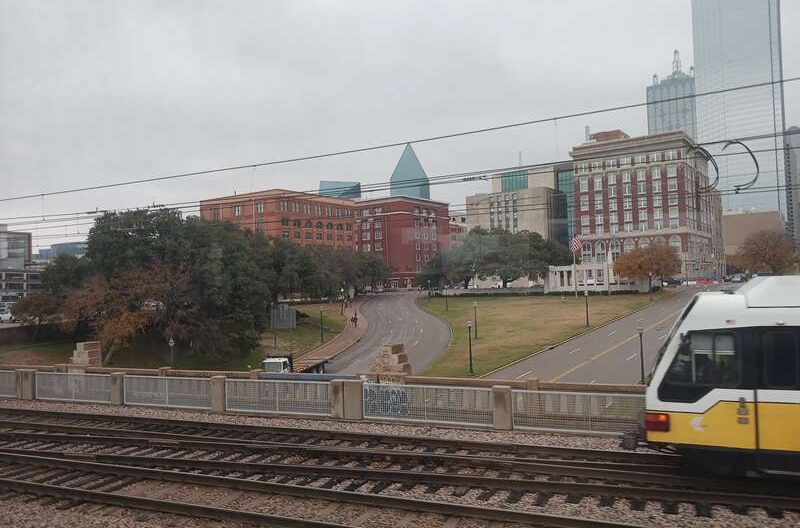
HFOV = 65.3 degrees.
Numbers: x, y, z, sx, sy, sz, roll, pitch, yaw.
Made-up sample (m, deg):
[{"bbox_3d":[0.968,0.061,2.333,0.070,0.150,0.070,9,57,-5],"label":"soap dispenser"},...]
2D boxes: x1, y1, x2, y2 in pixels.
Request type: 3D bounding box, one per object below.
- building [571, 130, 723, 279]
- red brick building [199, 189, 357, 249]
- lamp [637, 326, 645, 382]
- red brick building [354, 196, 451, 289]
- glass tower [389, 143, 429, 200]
[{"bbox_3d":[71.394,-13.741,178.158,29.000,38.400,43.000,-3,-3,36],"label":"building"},{"bbox_3d":[-34.756,-4.550,179.869,31.200,27.300,31.200,-3,-3,36],"label":"red brick building"},{"bbox_3d":[18.736,7.044,48.249,0.450,4.410,0.450,-3,-3,36],"label":"lamp"},{"bbox_3d":[-10.278,-5.321,229.669,49.000,31.000,30.800,-3,-3,36],"label":"red brick building"},{"bbox_3d":[18.226,-78.238,973.569,50.000,219.700,50.000,-2,-2,13],"label":"glass tower"}]

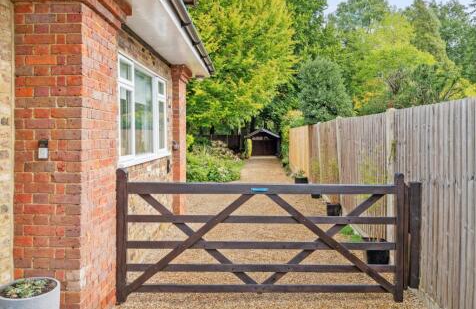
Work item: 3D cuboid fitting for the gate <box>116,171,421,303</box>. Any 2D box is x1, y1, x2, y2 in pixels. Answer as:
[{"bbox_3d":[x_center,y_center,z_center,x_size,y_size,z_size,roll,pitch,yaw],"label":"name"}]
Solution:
[{"bbox_3d":[0.325,0.785,3.570,2.880,1.230,0.130,0,1,-3],"label":"gate"}]

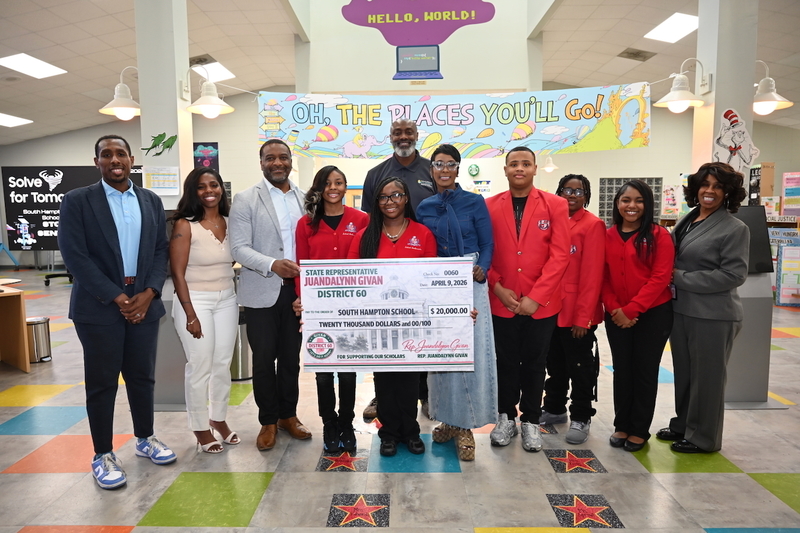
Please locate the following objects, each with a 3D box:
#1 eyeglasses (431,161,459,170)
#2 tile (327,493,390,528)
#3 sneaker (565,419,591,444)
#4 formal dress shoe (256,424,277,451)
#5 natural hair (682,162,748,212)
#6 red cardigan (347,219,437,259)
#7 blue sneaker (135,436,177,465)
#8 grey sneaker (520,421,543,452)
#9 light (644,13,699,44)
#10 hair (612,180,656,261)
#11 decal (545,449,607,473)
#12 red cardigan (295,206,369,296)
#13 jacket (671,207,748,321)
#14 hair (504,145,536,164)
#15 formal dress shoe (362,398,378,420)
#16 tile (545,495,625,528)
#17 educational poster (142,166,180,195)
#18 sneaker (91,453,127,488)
[{"bbox_3d":[0.236,-0.536,2.830,0.143,0.052,0.130,0,5,5],"label":"eyeglasses"},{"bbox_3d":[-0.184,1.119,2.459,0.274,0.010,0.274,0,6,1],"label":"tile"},{"bbox_3d":[1.042,0.924,3.088,0.105,0.110,0.280,2,6,26],"label":"sneaker"},{"bbox_3d":[-0.757,0.934,3.045,0.105,0.110,0.295,-1,5,-7],"label":"formal dress shoe"},{"bbox_3d":[1.735,-0.444,2.942,0.300,0.290,0.270,3,6,30],"label":"natural hair"},{"bbox_3d":[-0.048,0.011,2.994,0.480,0.570,0.290,0,5,0],"label":"red cardigan"},{"bbox_3d":[-1.340,0.991,2.930,0.295,0.120,0.112,3,6,30],"label":"blue sneaker"},{"bbox_3d":[0.788,0.989,3.176,0.115,0.125,0.290,1,6,9],"label":"grey sneaker"},{"bbox_3d":[4.720,-4.060,9.130,0.600,0.080,1.200,12,6,0],"label":"light"},{"bbox_3d":[1.315,-0.258,2.990,0.240,0.440,0.250,2,6,24],"label":"hair"},{"bbox_3d":[0.962,1.067,2.938,0.273,0.010,0.276,0,6,1],"label":"decal"},{"bbox_3d":[-0.388,-0.051,3.085,0.450,0.600,0.280,-1,6,-5],"label":"red cardigan"},{"bbox_3d":[1.748,-0.012,3.055,0.340,0.650,0.430,-3,6,-30],"label":"jacket"},{"bbox_3d":[0.670,-0.598,2.951,0.165,0.135,0.185,1,5,8],"label":"hair"},{"bbox_3d":[-0.127,0.927,3.556,0.115,0.125,0.300,1,6,15],"label":"formal dress shoe"},{"bbox_3d":[0.795,1.054,2.304,0.260,0.006,0.260,0,5,1],"label":"tile"},{"bbox_3d":[-1.834,-0.654,4.100,0.285,0.220,0.008,0,5,1],"label":"educational poster"},{"bbox_3d":[-1.469,1.015,2.687,0.112,0.120,0.295,-5,7,-44],"label":"sneaker"}]

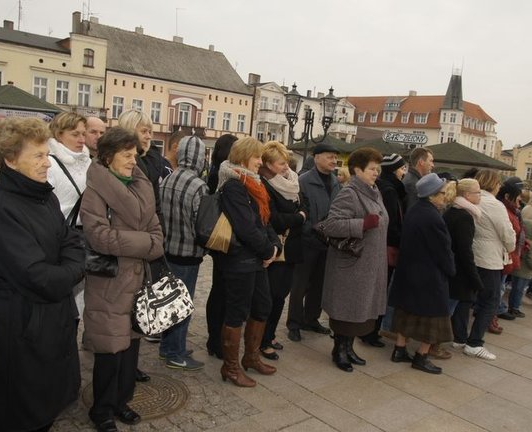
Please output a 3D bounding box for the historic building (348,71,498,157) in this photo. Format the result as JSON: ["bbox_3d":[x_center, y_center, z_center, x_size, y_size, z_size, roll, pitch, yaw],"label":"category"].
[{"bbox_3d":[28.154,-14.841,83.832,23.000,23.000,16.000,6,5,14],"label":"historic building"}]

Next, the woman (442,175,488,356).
[{"bbox_3d":[1.780,0.443,4.023,0.340,1.555,0.450,5,4,2],"label":"woman"}]

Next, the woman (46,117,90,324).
[{"bbox_3d":[-1.274,0.230,2.818,0.360,1.720,0.500,7,5,28],"label":"woman"}]

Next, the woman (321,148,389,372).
[{"bbox_3d":[0.732,0.352,3.545,0.440,1.690,0.550,9,6,38],"label":"woman"}]

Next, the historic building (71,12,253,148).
[{"bbox_3d":[-10.341,-10.620,46.314,16.000,15.600,11.000,2,5,-32],"label":"historic building"}]

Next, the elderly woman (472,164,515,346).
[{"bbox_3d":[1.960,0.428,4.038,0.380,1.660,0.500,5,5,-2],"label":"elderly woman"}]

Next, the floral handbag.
[{"bbox_3d":[-0.574,0.452,2.500,0.320,0.340,0.160,-21,16,-28],"label":"floral handbag"}]

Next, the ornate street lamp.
[{"bbox_3d":[1.067,-1.566,12.405,1.500,4.073,0.500,5,5,0],"label":"ornate street lamp"}]

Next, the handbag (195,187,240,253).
[{"bbox_3d":[-0.311,0.030,3.020,0.330,0.400,0.140,19,9,21],"label":"handbag"}]

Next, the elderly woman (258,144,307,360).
[{"bbox_3d":[0.130,0.263,3.563,0.340,1.709,0.460,6,4,20],"label":"elderly woman"}]

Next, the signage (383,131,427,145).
[{"bbox_3d":[9.281,-5.223,30.000,2.900,0.850,0.200,5,4,10],"label":"signage"}]

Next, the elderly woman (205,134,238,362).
[{"bbox_3d":[-0.338,0.249,3.519,0.340,1.720,0.460,5,5,8],"label":"elderly woman"}]

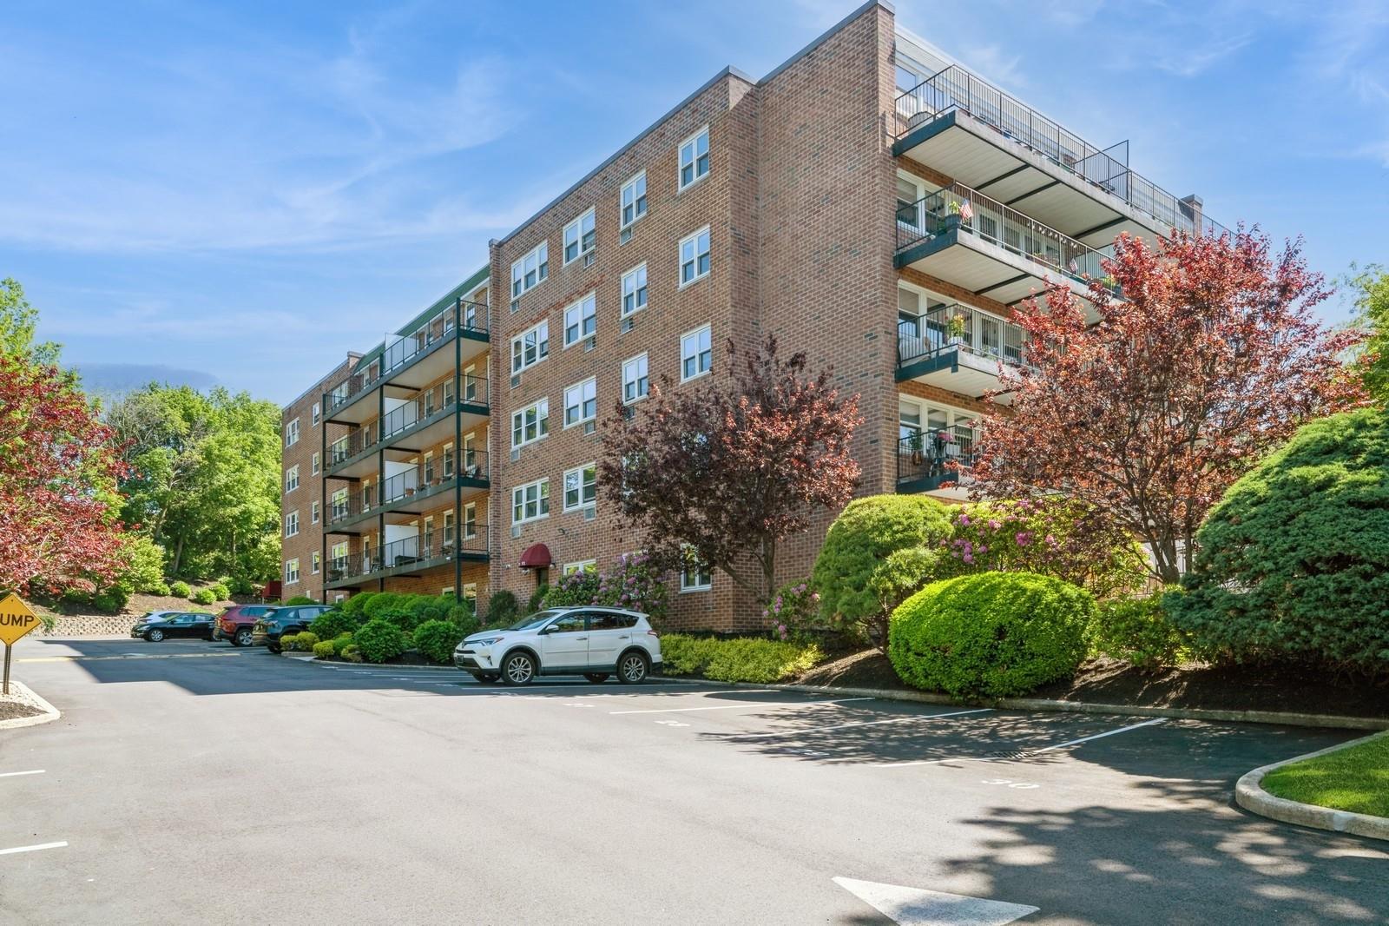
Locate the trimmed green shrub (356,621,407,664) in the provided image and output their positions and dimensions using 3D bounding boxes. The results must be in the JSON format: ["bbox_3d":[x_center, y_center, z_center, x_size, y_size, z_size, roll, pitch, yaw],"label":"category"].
[{"bbox_3d":[-9.900,5.609,29.100,1.650,1.400,1.600,4,-11,-20],"label":"trimmed green shrub"}]

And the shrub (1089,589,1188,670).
[{"bbox_3d":[7.892,2.959,16.400,1.950,1.400,1.700,-3,-7,26],"label":"shrub"}]

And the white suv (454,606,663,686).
[{"bbox_3d":[-3.000,4.047,20.500,4.600,1.700,1.850,7,-12,-35],"label":"white suv"}]

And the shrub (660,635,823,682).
[{"bbox_3d":[0.850,4.543,21.600,1.500,0.950,4.400,8,-13,-37],"label":"shrub"}]

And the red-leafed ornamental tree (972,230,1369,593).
[{"bbox_3d":[8.750,-0.962,17.100,7.100,6.600,6.300,-5,-11,27],"label":"red-leafed ornamental tree"}]

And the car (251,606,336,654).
[{"bbox_3d":[-13.300,5.971,33.200,4.600,1.690,1.860,8,-13,-40],"label":"car"}]

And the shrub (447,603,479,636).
[{"bbox_3d":[-7.117,4.892,28.500,1.000,1.100,1.000,2,-7,-14],"label":"shrub"}]

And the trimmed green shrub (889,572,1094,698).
[{"bbox_3d":[5.236,3.037,16.300,3.600,2.100,2.900,-4,-7,30],"label":"trimmed green shrub"}]

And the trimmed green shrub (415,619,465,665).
[{"bbox_3d":[-7.273,5.104,26.400,1.450,1.280,1.400,2,-7,-15],"label":"trimmed green shrub"}]

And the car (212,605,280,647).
[{"bbox_3d":[-17.700,6.872,39.100,4.600,1.700,1.860,8,-13,-39],"label":"car"}]

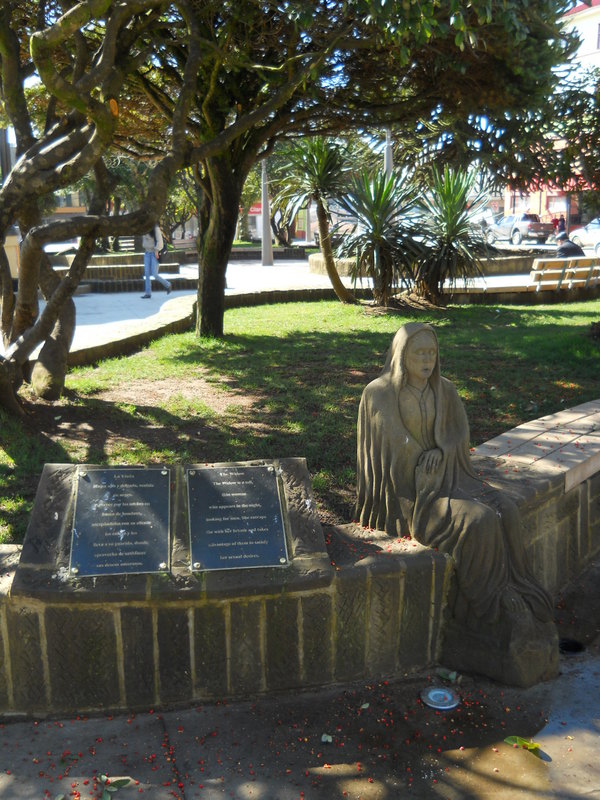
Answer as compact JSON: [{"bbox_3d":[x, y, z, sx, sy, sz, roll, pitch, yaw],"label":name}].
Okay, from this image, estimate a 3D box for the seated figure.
[{"bbox_3d":[0.587,0.260,3.205,0.840,1.096,0.504,12,17,44],"label":"seated figure"}]

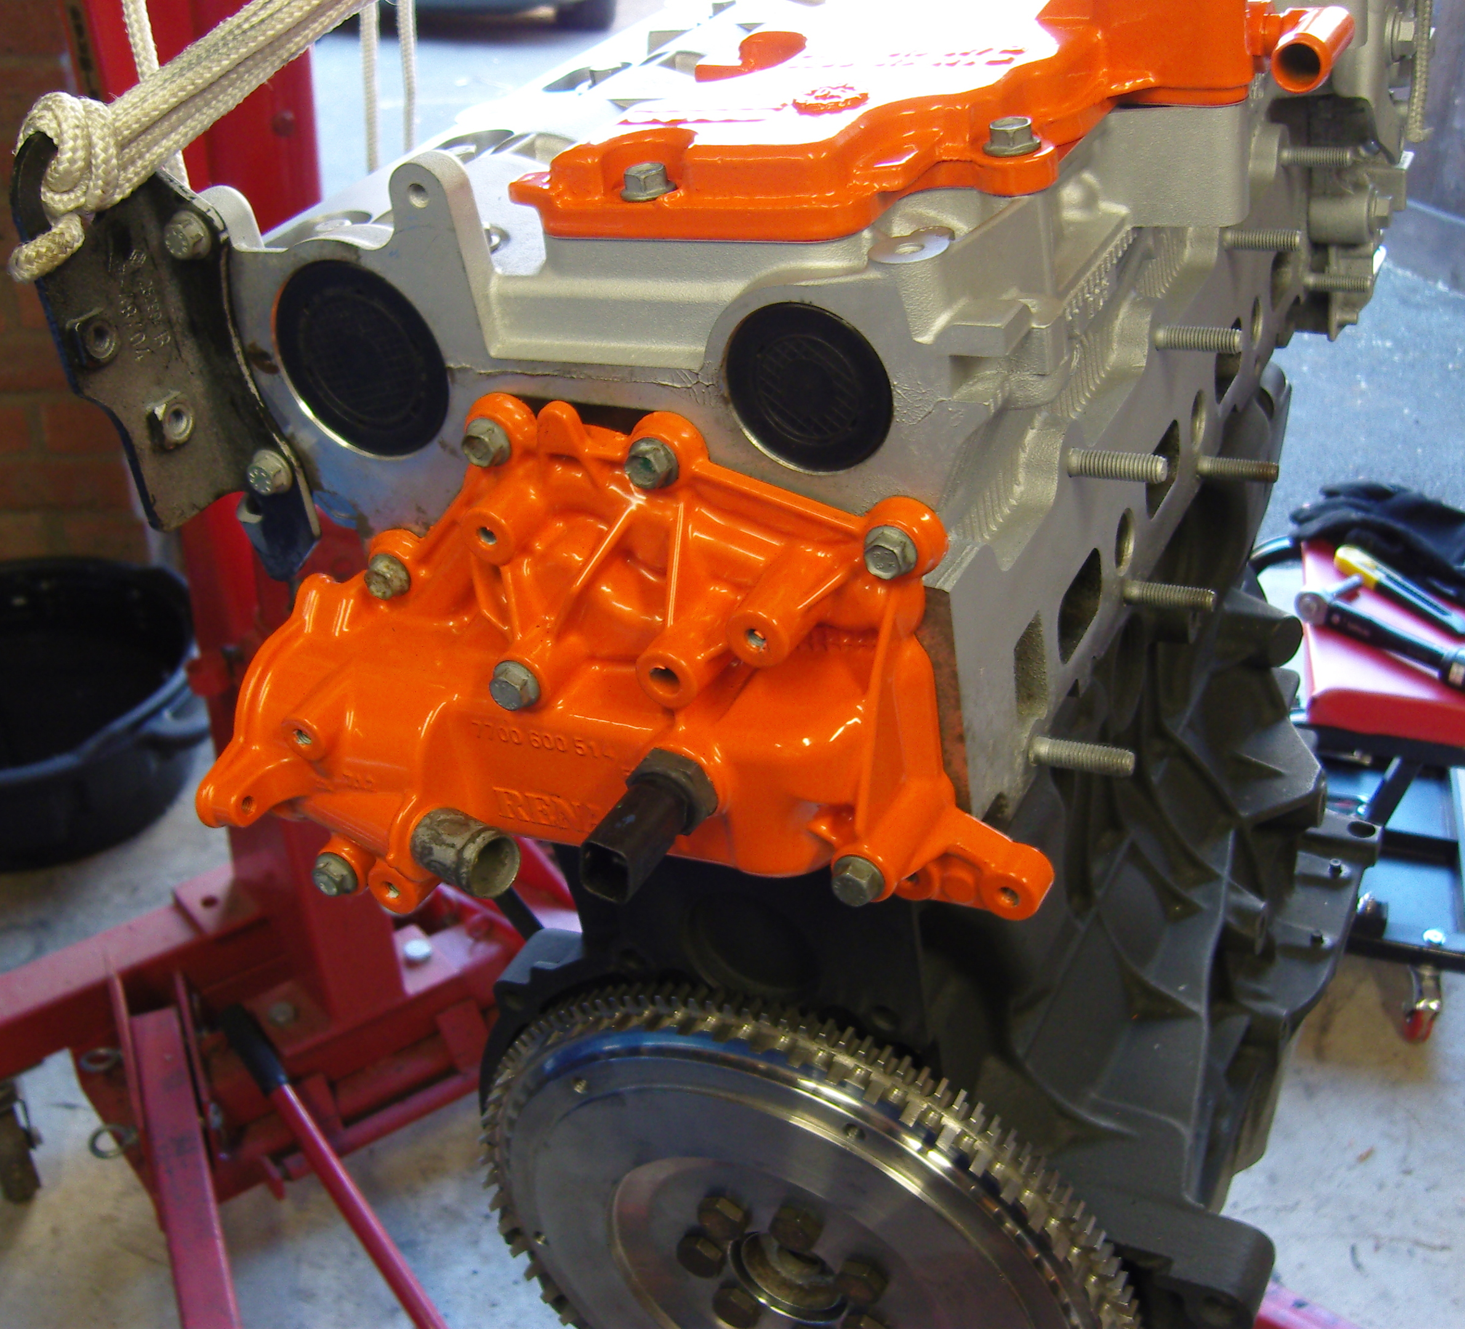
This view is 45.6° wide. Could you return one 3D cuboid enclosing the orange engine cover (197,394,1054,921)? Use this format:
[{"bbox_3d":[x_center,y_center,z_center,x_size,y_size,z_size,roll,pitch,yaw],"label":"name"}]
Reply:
[{"bbox_3d":[-0.038,0.005,0.447,0.230,0.131,0.071,8,36,28],"label":"orange engine cover"}]

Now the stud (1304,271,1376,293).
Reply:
[{"bbox_3d":[0.261,-0.165,0.750,0.028,0.008,0.008,8,36,28],"label":"stud"}]

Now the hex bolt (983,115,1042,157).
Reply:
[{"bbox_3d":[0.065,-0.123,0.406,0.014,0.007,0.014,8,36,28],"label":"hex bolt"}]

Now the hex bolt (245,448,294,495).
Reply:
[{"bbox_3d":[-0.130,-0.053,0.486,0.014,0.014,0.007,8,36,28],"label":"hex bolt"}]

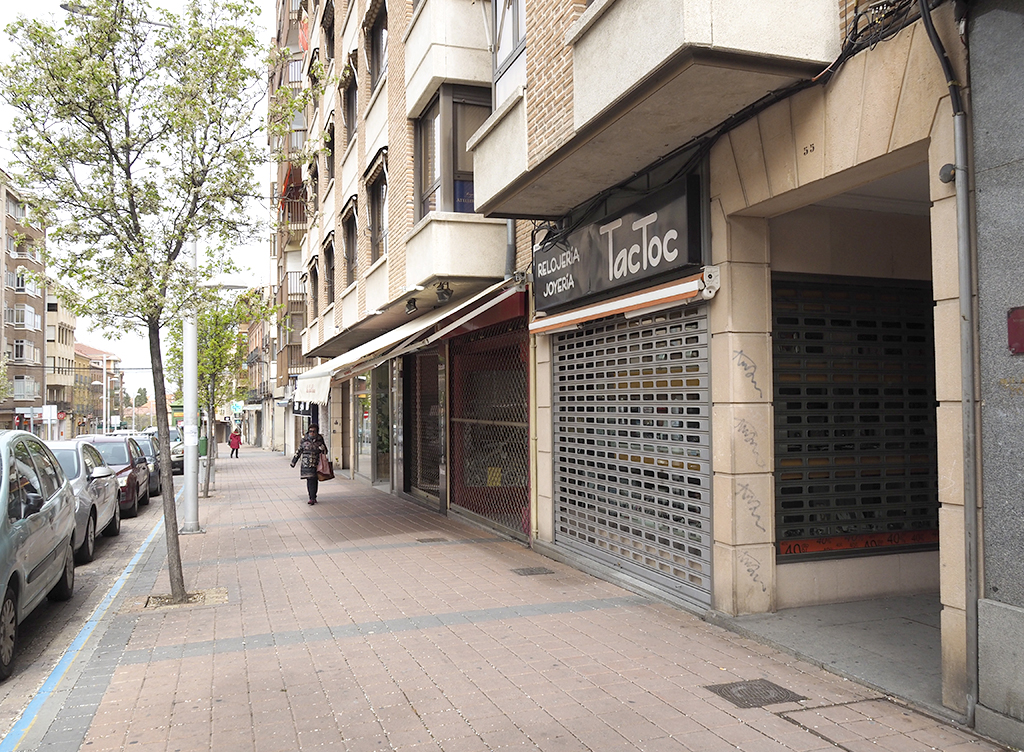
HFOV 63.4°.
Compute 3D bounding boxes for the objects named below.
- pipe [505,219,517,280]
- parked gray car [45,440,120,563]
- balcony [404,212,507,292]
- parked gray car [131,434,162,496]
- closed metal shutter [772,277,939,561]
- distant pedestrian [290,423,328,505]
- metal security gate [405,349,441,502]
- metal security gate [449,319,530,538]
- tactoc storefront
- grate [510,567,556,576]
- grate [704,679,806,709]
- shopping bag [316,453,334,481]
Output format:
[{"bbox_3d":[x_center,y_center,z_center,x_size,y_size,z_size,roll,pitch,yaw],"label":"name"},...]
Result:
[{"bbox_3d":[-0.012,-1.606,10.608,0.120,0.820,0.120,0,-2,-19],"label":"pipe"},{"bbox_3d":[-6.391,1.592,11.022,1.780,1.460,4.300,0,-4,-19],"label":"parked gray car"},{"bbox_3d":[-0.817,-1.668,11.571,1.000,0.830,1.750,0,-2,-19],"label":"balcony"},{"bbox_3d":[-10.067,2.329,21.667,1.740,1.480,4.200,0,-4,-19],"label":"parked gray car"},{"bbox_3d":[2.739,0.316,6.479,1.650,2.200,0.100,0,-2,-19],"label":"closed metal shutter"},{"bbox_3d":[-4.160,1.798,17.016,0.750,1.630,0.450,0,-2,-13],"label":"distant pedestrian"},{"bbox_3d":[-1.694,0.858,15.755,0.120,2.750,2.770,0,-2,-19],"label":"metal security gate"},{"bbox_3d":[-0.411,0.694,12.008,0.120,2.770,3.920,0,-2,-19],"label":"metal security gate"},{"bbox_3d":[0.842,0.166,8.103,0.320,3.350,3.820,0,-2,-19],"label":"tactoc storefront"},{"bbox_3d":[0.211,1.997,8.404,0.380,0.030,0.380,0,-4,-19],"label":"grate"},{"bbox_3d":[1.309,1.726,4.480,0.400,0.030,0.400,0,-4,-19],"label":"grate"},{"bbox_3d":[-3.820,1.854,16.966,0.340,0.550,0.200,0,-2,-13],"label":"shopping bag"}]

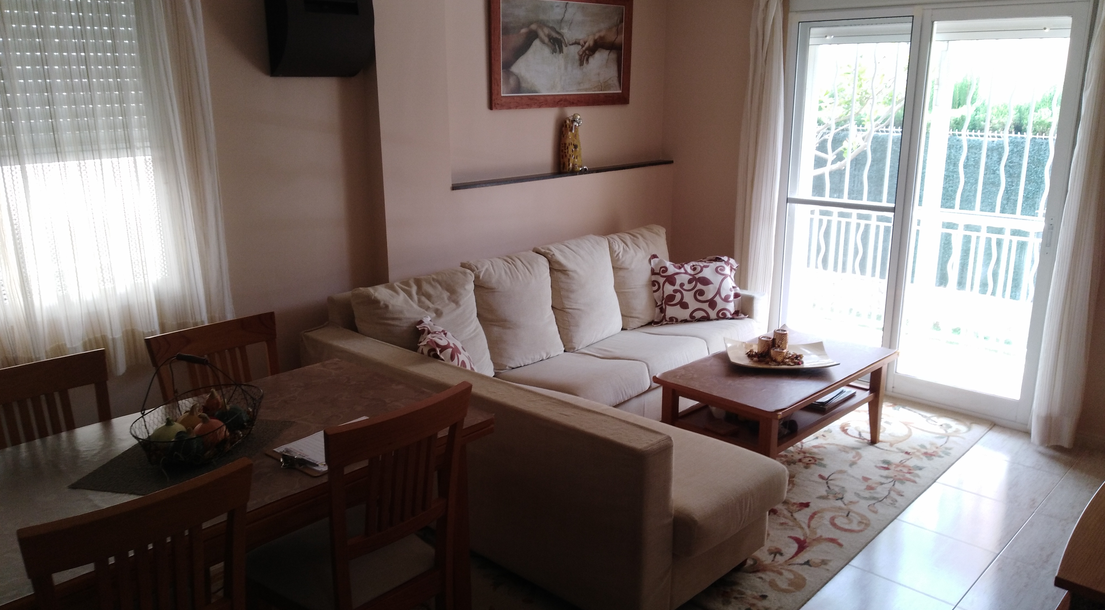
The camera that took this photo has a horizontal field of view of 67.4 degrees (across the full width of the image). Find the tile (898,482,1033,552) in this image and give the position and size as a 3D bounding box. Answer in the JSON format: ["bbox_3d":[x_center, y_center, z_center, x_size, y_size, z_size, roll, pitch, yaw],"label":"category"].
[{"bbox_3d":[1.645,0.850,3.370,0.440,0.011,0.446,13,20,43],"label":"tile"}]

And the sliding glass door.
[{"bbox_3d":[1.827,-0.475,4.277,1.428,1.996,0.089,14,21,43],"label":"sliding glass door"}]

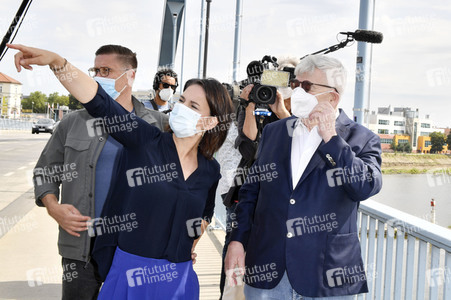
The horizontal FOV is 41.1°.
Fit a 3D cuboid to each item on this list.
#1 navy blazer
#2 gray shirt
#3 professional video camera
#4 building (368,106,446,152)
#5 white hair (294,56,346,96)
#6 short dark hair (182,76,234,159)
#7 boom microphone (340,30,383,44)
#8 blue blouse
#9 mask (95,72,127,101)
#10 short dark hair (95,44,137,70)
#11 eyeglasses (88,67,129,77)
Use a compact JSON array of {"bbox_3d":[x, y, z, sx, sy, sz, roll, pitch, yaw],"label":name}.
[{"bbox_3d":[0.326,0.207,2.420,0.570,0.710,0.370,4,4,25],"label":"navy blazer"},{"bbox_3d":[-0.566,0.134,2.720,0.560,0.710,0.320,3,3,14],"label":"gray shirt"},{"bbox_3d":[0.208,-0.353,3.050,0.250,0.260,0.500,2,3,-6],"label":"professional video camera"},{"bbox_3d":[67.399,-7.676,225.000,34.000,17.000,22.000,2,3,6],"label":"building"},{"bbox_3d":[0.383,-0.300,2.420,0.210,0.170,0.180,-1,4,-38],"label":"white hair"},{"bbox_3d":[-0.067,-0.114,2.240,0.190,0.290,0.220,13,3,38],"label":"short dark hair"},{"bbox_3d":[0.600,-0.496,2.650,0.210,0.065,0.060,4,4,30],"label":"boom microphone"},{"bbox_3d":[-0.264,0.115,2.200,0.470,0.650,0.320,8,2,7],"label":"blue blouse"},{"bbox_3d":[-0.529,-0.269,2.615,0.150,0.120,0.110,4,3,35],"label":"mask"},{"bbox_3d":[-0.479,-0.408,2.673,0.168,0.145,0.195,4,3,35],"label":"short dark hair"},{"bbox_3d":[-0.511,-0.334,2.635,0.145,0.046,0.142,4,3,35],"label":"eyeglasses"}]

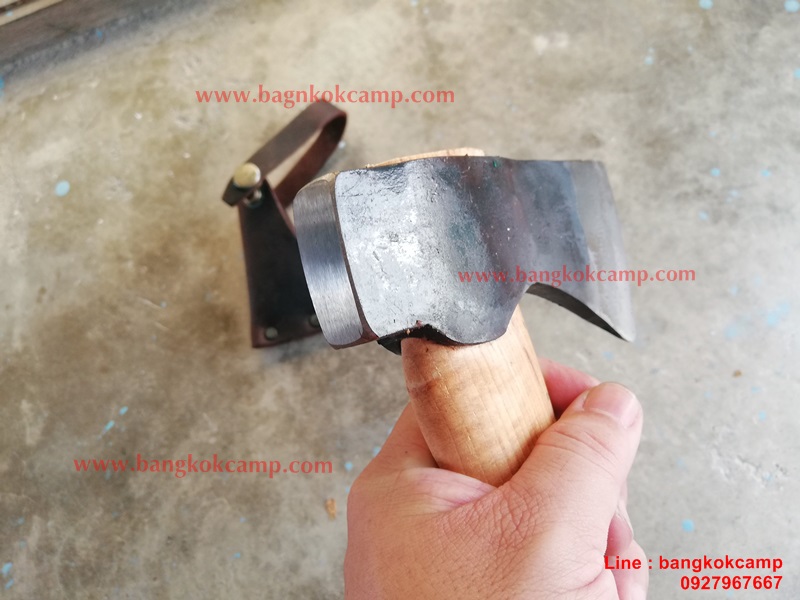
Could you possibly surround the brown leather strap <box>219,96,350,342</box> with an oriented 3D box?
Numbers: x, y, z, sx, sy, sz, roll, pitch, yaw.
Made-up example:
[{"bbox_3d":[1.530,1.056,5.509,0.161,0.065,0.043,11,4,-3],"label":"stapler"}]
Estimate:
[{"bbox_3d":[-0.064,-0.051,0.368,0.088,0.040,0.159,0,62,0],"label":"brown leather strap"}]

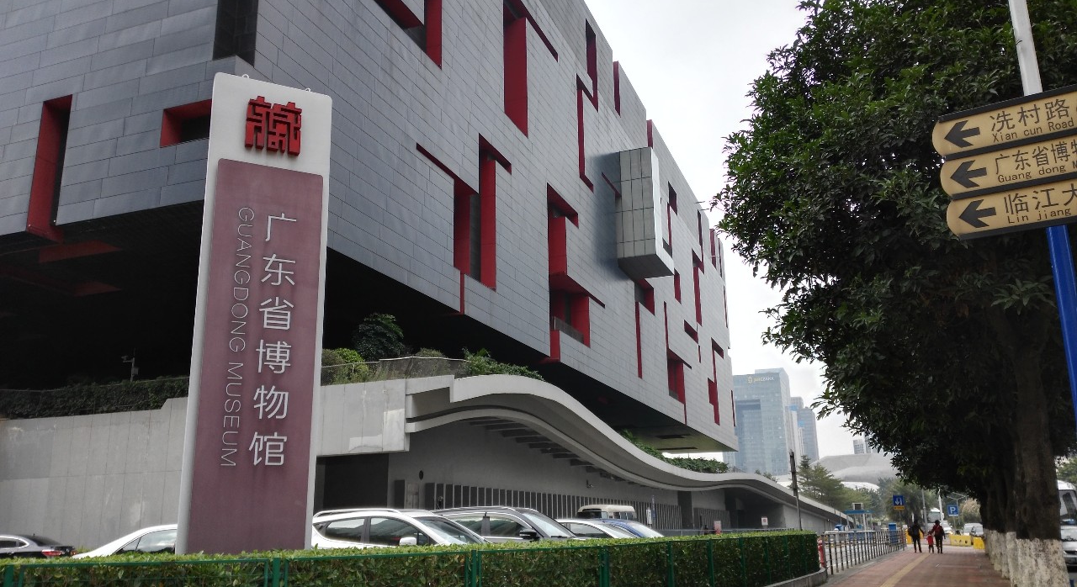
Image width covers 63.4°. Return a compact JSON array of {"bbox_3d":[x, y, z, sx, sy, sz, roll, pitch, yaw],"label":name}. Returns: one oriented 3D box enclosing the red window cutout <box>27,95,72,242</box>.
[{"bbox_3d":[-17.652,-4.662,32.206,1.440,5.180,0.950,-7,-16,20],"label":"red window cutout"}]

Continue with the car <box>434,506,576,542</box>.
[{"bbox_3d":[-0.460,5.221,17.593,4.750,1.720,1.880,-8,-16,24],"label":"car"}]

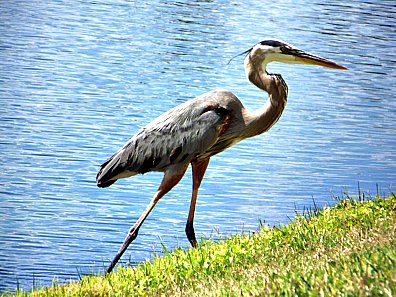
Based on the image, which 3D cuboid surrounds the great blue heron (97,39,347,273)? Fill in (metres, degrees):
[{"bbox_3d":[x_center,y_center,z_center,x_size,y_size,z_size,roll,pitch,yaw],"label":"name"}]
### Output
[{"bbox_3d":[0.067,0.034,11.100,0.700,0.670,0.200,1,8,6],"label":"great blue heron"}]

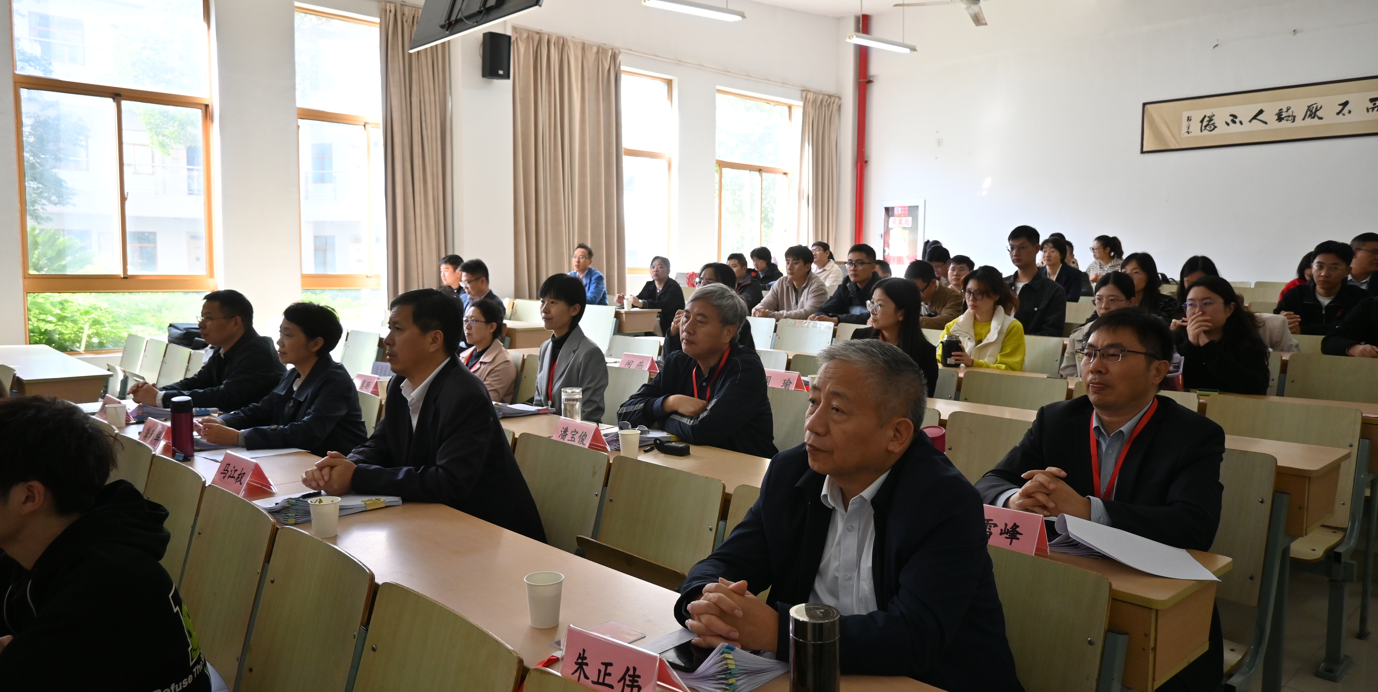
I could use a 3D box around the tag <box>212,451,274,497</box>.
[{"bbox_3d":[-1.263,0.360,2.602,0.205,0.091,0.093,5,7,43],"label":"tag"}]

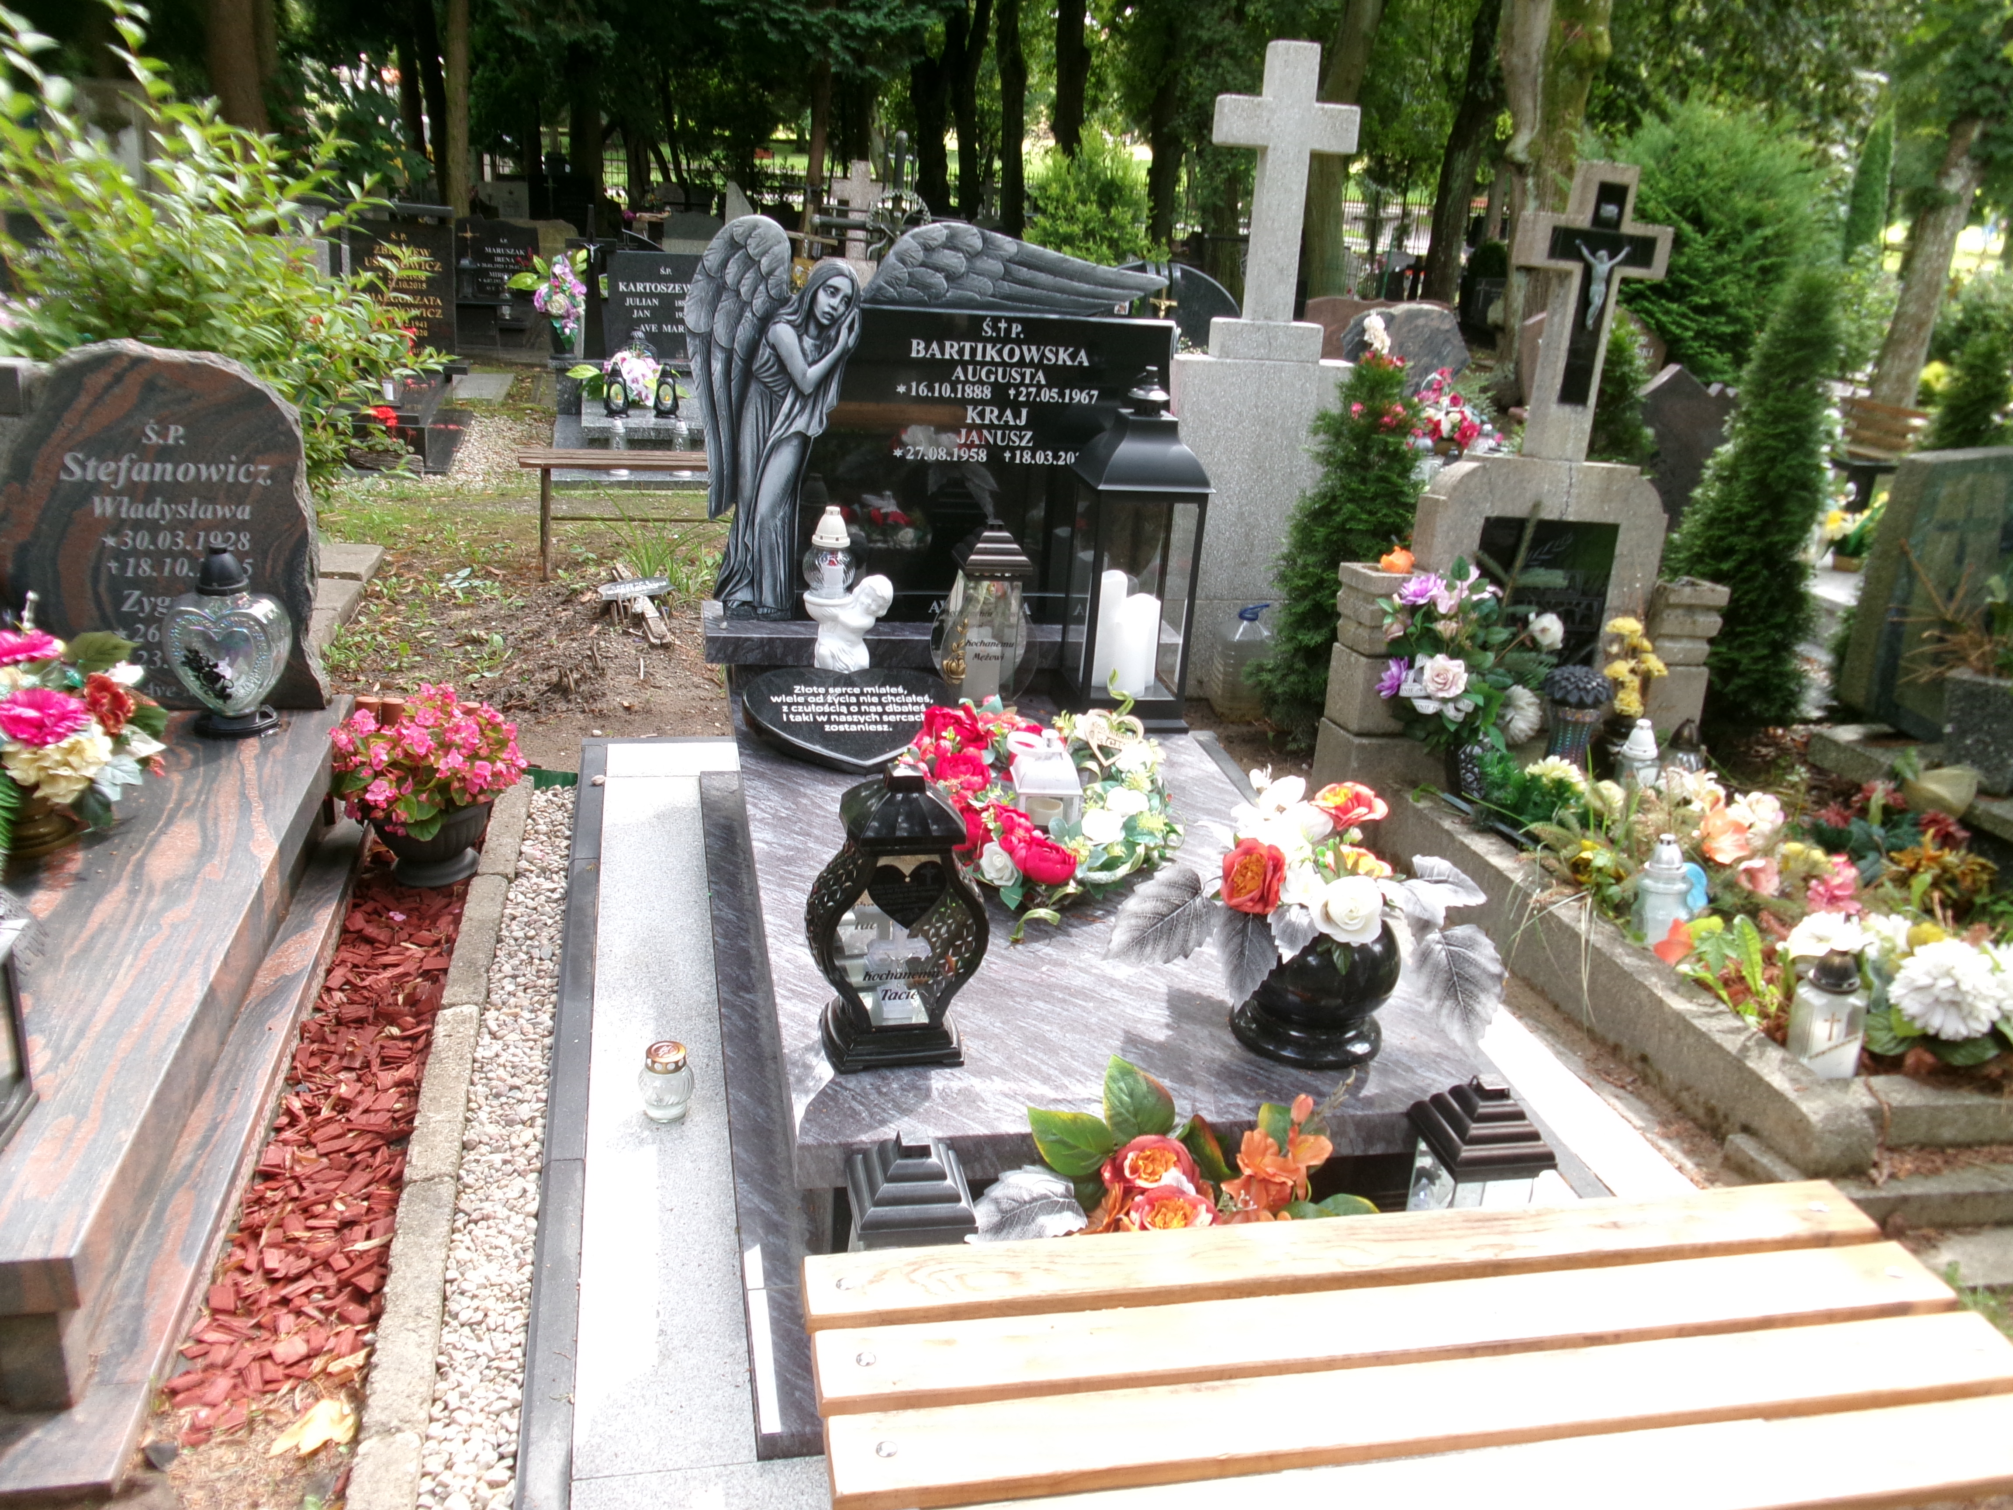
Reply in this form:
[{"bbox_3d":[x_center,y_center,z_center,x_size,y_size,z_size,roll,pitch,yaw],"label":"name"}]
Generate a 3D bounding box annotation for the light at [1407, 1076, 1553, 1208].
[{"bbox_3d":[0.556,0.555,1.971,0.128,0.330,0.128,0,21,-13],"label":"light"}]

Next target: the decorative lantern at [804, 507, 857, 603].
[{"bbox_3d":[-0.327,-0.374,3.023,0.100,0.180,0.100,0,21,-13],"label":"decorative lantern"}]

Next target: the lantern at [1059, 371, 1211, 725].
[{"bbox_3d":[0.256,-0.415,3.256,0.238,0.706,0.238,0,20,-12],"label":"lantern"}]

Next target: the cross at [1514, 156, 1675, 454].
[{"bbox_3d":[1.178,-0.909,3.357,0.315,0.590,0.080,0,21,-13],"label":"cross"}]

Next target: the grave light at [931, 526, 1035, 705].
[{"bbox_3d":[-0.035,-0.277,3.296,0.184,0.383,0.145,0,20,-12],"label":"grave light"}]

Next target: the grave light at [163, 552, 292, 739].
[{"bbox_3d":[-1.420,-0.209,2.970,0.215,0.333,0.120,2,21,-7],"label":"grave light"}]

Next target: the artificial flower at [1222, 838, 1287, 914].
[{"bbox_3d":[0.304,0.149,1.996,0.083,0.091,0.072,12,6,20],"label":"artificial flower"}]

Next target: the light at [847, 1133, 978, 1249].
[{"bbox_3d":[-0.112,0.560,1.823,0.128,0.330,0.128,0,21,-13],"label":"light"}]

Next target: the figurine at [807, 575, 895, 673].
[{"bbox_3d":[-0.318,-0.234,3.283,0.174,0.265,0.140,-8,23,-31],"label":"figurine"}]

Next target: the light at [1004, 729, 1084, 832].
[{"bbox_3d":[0.061,0.031,2.778,0.116,0.160,0.116,0,20,-12],"label":"light"}]

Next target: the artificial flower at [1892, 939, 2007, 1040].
[{"bbox_3d":[1.455,0.362,2.509,0.172,0.145,0.155,7,21,6],"label":"artificial flower"}]

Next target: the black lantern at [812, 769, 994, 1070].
[{"bbox_3d":[-0.135,0.196,2.007,0.193,0.365,0.130,0,21,-13],"label":"black lantern"}]

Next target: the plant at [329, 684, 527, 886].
[{"bbox_3d":[-1.100,0.056,3.101,0.370,0.362,0.360,0,21,-13],"label":"plant"}]

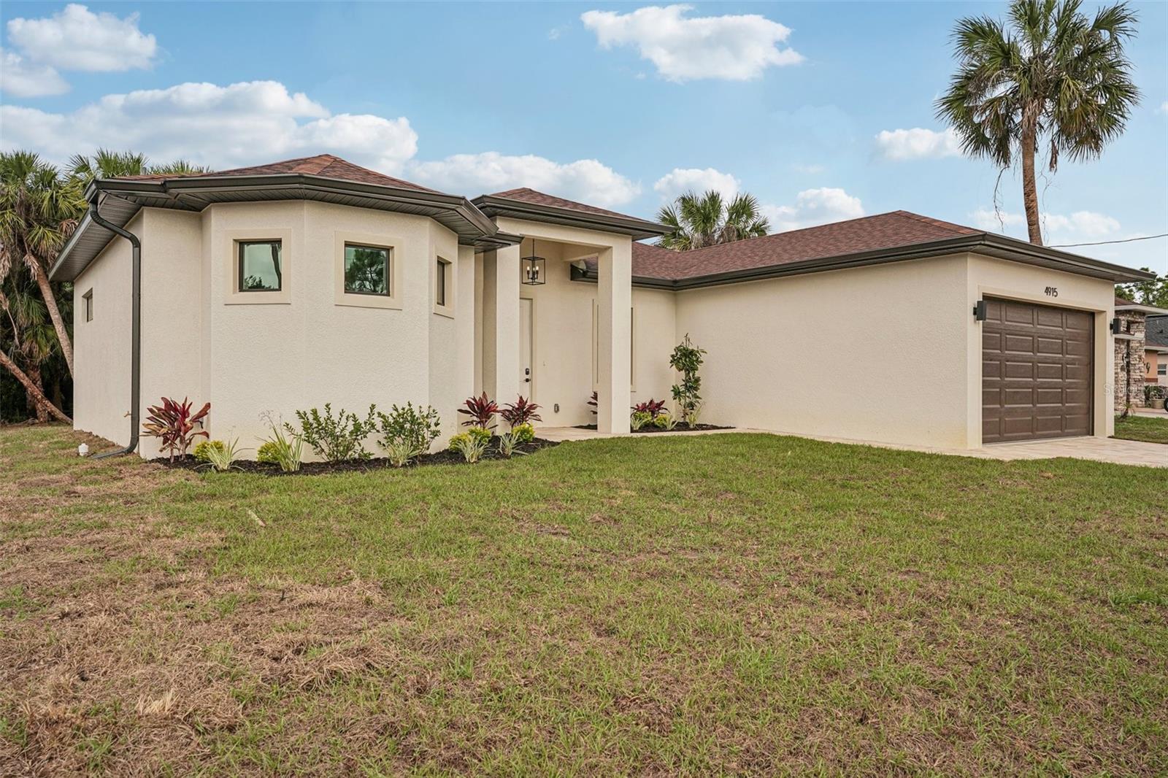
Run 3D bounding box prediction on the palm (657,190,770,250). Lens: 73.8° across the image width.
[{"bbox_3d":[5.430,-3.758,33.027,4.700,9.342,4.500,0,0,0],"label":"palm"}]

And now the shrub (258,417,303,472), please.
[{"bbox_3d":[-3.172,0.563,8.150,0.468,0.611,0.460,0,0,0],"label":"shrub"}]

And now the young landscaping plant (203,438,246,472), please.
[{"bbox_3d":[-3.788,0.697,8.200,0.452,0.355,0.440,0,0,0],"label":"young landscaping plant"}]

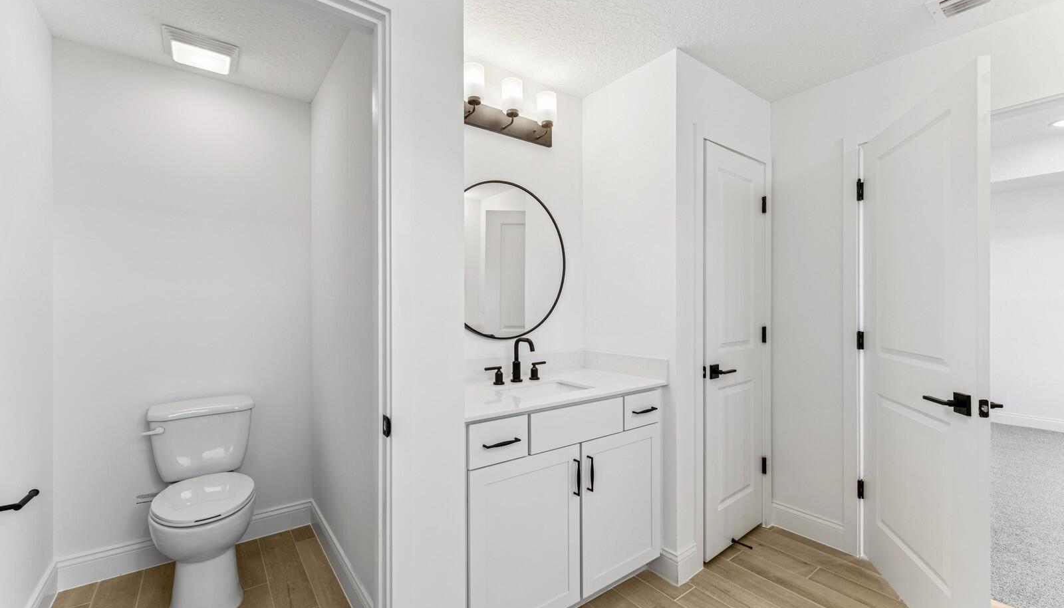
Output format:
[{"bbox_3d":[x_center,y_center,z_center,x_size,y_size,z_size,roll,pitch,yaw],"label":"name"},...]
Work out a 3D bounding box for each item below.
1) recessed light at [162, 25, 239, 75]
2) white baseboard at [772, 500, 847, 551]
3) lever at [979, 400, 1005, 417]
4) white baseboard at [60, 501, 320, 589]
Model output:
[{"bbox_3d":[-1.505,-1.137,1.890,0.268,0.045,0.268,0,0,-36],"label":"recessed light"},{"bbox_3d":[1.498,1.203,2.253,0.016,0.135,0.342,0,-1,-39],"label":"white baseboard"},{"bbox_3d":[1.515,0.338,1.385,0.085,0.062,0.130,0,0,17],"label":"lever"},{"bbox_3d":[-1.700,1.212,2.129,1.000,0.135,0.016,0,0,-35],"label":"white baseboard"}]

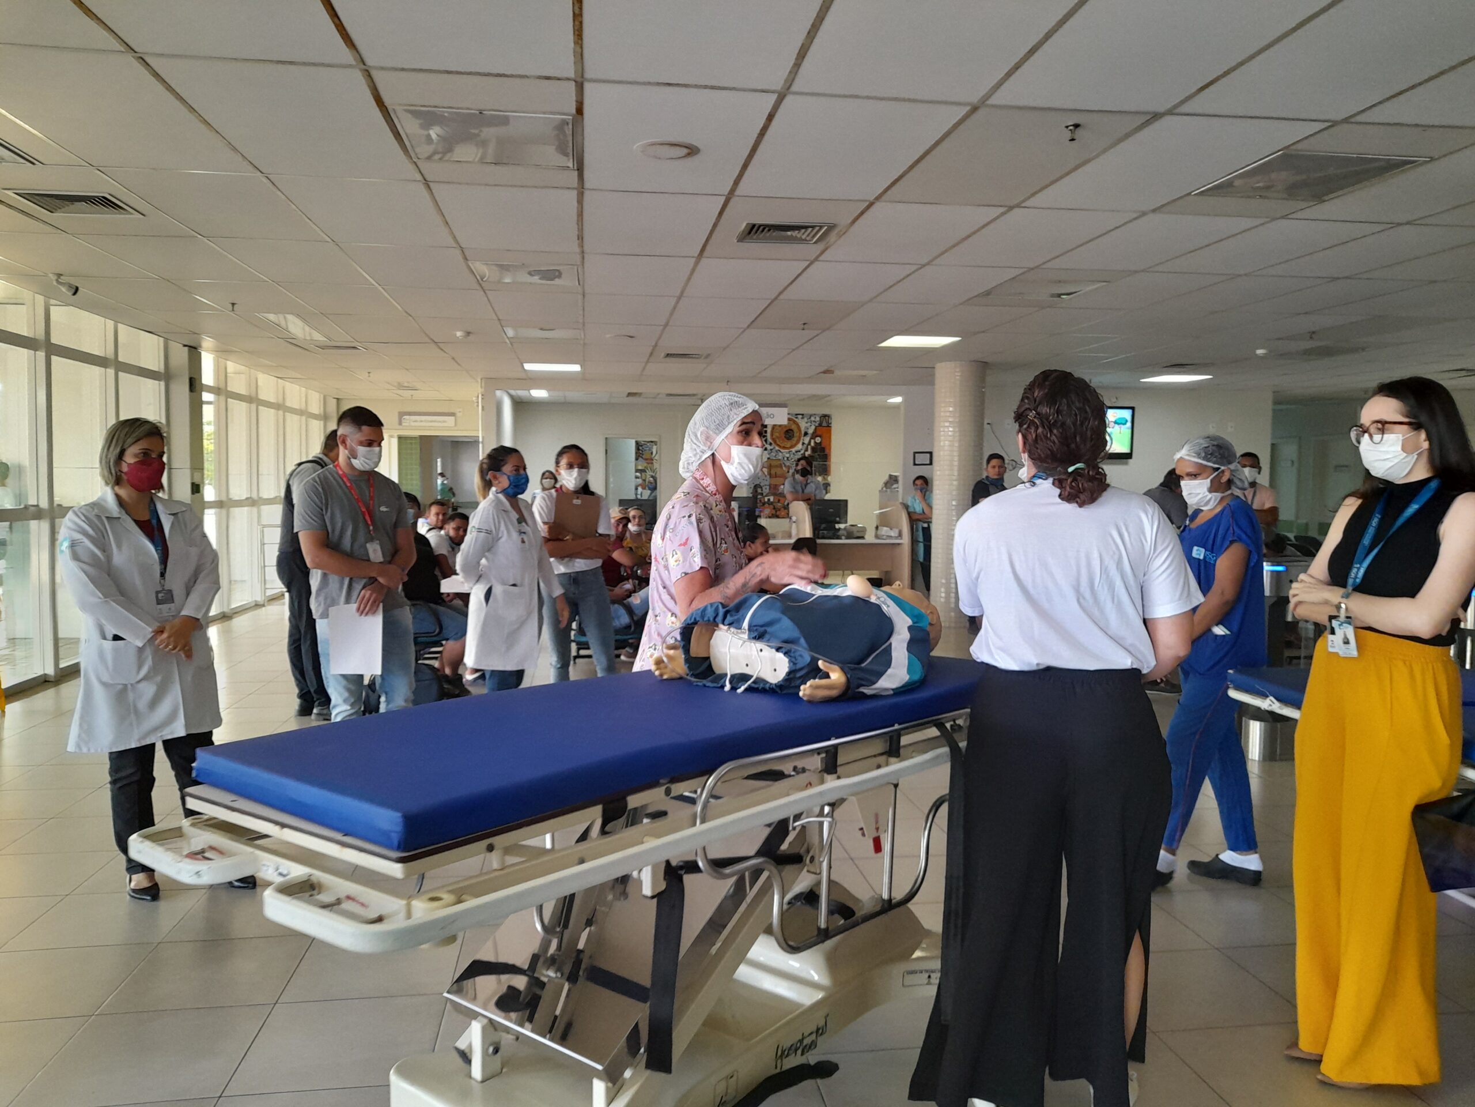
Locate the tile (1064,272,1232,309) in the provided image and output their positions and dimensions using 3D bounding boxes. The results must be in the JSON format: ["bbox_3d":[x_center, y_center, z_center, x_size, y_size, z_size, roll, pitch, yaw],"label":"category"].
[{"bbox_3d":[2.510,-1.640,6.668,0.617,0.025,1.215,0,4,-8],"label":"tile"}]

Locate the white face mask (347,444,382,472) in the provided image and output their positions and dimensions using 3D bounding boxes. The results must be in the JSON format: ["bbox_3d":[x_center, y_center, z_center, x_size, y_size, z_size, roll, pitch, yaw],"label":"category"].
[{"bbox_3d":[-1.549,-0.395,4.420,0.100,0.115,0.140,1,4,16],"label":"white face mask"}]

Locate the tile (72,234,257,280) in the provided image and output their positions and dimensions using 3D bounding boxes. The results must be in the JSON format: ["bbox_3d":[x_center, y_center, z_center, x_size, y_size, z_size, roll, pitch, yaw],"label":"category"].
[{"bbox_3d":[-3.093,-1.633,5.930,0.624,0.025,1.220,0,4,-8],"label":"tile"}]

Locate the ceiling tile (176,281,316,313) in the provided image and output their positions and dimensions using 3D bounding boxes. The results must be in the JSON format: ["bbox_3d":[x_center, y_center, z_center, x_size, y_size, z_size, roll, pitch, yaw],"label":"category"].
[{"bbox_3d":[-3.275,-1.722,7.186,0.630,0.025,1.240,0,4,-8],"label":"ceiling tile"}]

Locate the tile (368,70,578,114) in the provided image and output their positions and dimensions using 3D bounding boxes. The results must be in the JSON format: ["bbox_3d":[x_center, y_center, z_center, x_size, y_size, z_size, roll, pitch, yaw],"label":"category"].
[{"bbox_3d":[-0.806,-1.442,3.309,0.615,0.025,0.310,0,4,-8],"label":"tile"}]

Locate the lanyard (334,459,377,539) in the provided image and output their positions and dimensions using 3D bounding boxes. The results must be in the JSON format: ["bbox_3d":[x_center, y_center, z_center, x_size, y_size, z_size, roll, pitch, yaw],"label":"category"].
[{"bbox_3d":[-1.552,-0.217,4.320,0.150,0.320,0.170,4,5,41],"label":"lanyard"}]

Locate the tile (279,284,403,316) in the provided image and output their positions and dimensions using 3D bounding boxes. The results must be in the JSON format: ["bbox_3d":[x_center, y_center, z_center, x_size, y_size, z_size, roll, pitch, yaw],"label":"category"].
[{"bbox_3d":[-2.644,-1.712,7.224,0.624,0.025,1.220,0,4,-8],"label":"tile"}]

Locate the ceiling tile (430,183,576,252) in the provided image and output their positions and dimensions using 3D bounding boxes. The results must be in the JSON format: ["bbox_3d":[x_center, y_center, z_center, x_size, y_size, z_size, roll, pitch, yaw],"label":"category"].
[{"bbox_3d":[-1.048,-1.564,4.996,0.624,0.025,1.220,0,4,-8],"label":"ceiling tile"}]

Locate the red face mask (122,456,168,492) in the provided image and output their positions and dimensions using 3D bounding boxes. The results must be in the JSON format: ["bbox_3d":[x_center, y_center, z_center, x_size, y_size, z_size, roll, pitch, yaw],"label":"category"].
[{"bbox_3d":[-2.043,-0.274,3.670,0.100,0.125,0.135,2,4,21],"label":"red face mask"}]

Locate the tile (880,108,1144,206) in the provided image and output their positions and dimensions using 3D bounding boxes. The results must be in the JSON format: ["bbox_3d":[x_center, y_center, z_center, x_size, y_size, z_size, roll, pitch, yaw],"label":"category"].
[{"bbox_3d":[0.989,-1.477,4.012,0.617,0.025,1.215,0,4,-8],"label":"tile"}]

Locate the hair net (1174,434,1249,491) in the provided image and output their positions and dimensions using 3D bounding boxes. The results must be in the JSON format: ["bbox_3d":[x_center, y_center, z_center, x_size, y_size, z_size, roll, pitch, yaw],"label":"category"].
[{"bbox_3d":[1.718,-0.328,3.860,0.270,0.210,0.200,-1,4,-18],"label":"hair net"}]

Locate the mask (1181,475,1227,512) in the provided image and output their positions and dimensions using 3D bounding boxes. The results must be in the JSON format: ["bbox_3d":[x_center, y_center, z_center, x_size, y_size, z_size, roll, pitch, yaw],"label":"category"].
[{"bbox_3d":[1.576,-0.199,3.610,0.100,0.115,0.145,-1,4,-18],"label":"mask"}]

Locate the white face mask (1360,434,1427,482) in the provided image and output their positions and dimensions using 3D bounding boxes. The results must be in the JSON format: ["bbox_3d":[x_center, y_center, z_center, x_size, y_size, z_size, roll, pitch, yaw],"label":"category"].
[{"bbox_3d":[1.565,-0.228,2.550,0.100,0.120,0.140,0,4,-11],"label":"white face mask"}]

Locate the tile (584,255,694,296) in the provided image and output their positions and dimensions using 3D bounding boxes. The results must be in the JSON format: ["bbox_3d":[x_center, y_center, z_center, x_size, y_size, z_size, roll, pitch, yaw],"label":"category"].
[{"bbox_3d":[-0.599,-1.644,6.291,0.624,0.025,1.220,0,4,-8],"label":"tile"}]

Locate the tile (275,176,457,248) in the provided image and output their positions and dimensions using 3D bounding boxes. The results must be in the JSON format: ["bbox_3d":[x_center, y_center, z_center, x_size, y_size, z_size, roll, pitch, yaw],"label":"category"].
[{"bbox_3d":[-1.672,-1.562,4.906,0.624,0.025,1.220,0,4,-8],"label":"tile"}]

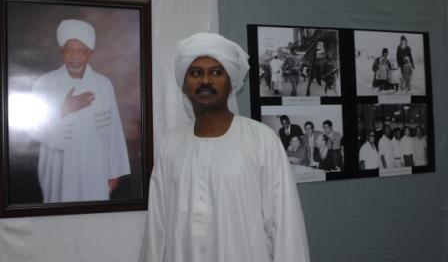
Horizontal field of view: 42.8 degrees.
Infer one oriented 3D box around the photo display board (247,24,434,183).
[{"bbox_3d":[0.567,-0.128,2.643,0.960,0.690,0.020,-1,-2,-19],"label":"photo display board"}]

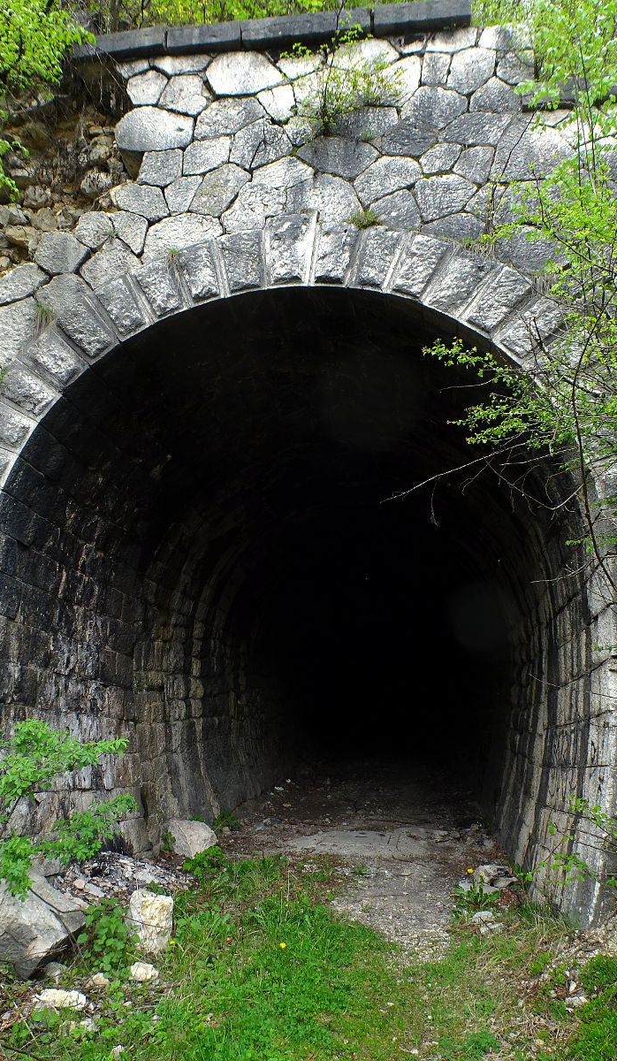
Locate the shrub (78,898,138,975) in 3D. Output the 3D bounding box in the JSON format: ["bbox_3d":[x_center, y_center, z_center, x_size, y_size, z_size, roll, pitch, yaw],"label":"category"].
[{"bbox_3d":[-1.260,2.569,4.639,0.340,0.410,0.320,0,-18,0],"label":"shrub"}]

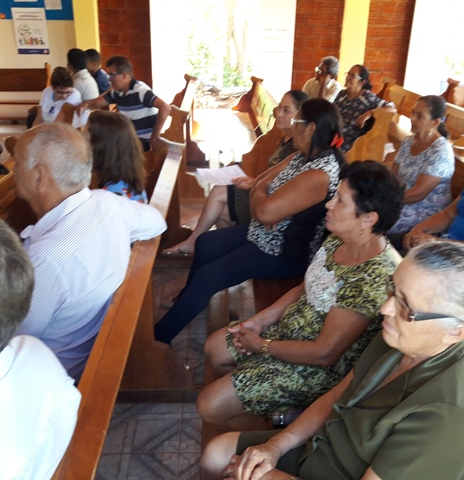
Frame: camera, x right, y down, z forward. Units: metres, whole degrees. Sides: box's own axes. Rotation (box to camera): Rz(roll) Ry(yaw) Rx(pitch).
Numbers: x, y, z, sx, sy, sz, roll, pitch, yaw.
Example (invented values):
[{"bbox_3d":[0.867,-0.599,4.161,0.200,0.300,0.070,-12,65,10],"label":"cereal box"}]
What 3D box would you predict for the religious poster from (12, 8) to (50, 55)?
[{"bbox_3d":[-3.026,-3.144,7.806,0.500,0.650,0.020,0,22,-2],"label":"religious poster"}]

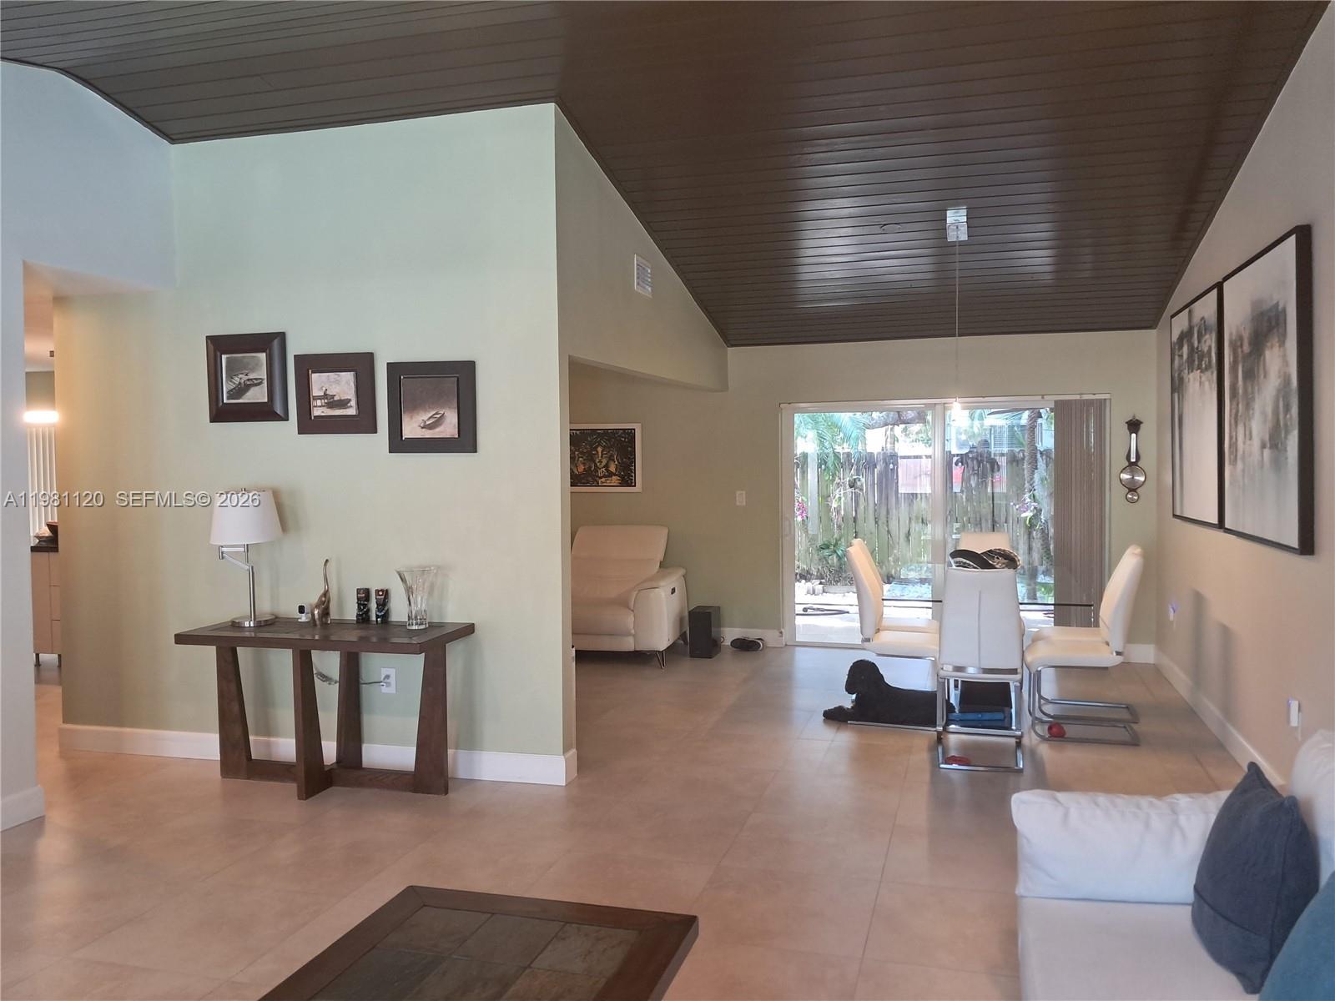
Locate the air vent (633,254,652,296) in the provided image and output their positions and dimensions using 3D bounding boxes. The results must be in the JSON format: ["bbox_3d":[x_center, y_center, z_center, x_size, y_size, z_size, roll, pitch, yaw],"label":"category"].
[{"bbox_3d":[-0.148,-1.338,6.256,0.025,0.200,0.350,0,2,16],"label":"air vent"}]

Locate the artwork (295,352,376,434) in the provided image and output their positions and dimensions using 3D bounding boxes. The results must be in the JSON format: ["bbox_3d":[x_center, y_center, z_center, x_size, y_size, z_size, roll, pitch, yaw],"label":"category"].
[{"bbox_3d":[-1.631,-0.522,5.116,0.439,0.395,0.025,0,2,15],"label":"artwork"}]

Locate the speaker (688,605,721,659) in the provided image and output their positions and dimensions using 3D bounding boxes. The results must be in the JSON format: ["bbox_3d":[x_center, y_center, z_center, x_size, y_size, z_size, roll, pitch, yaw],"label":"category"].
[{"bbox_3d":[0.291,1.037,8.172,0.178,0.360,0.260,0,2,16],"label":"speaker"}]

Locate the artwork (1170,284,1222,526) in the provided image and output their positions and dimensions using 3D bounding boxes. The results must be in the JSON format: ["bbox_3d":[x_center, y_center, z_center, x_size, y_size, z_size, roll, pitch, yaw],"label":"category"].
[{"bbox_3d":[3.183,-0.535,6.249,0.055,1.325,1.350,0,2,16],"label":"artwork"}]

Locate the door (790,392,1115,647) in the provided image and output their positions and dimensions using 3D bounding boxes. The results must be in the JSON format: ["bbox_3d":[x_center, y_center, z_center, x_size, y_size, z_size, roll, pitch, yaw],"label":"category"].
[{"bbox_3d":[2.109,0.209,8.092,2.434,1.967,0.120,0,2,16],"label":"door"}]

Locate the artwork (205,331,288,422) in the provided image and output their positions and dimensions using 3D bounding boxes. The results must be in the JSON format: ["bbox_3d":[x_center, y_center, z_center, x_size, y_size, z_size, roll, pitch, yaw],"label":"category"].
[{"bbox_3d":[-2.122,-0.615,5.242,0.457,0.441,0.035,0,2,15],"label":"artwork"}]

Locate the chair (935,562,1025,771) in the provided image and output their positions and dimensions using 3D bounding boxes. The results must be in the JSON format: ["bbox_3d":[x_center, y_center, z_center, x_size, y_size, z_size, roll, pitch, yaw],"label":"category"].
[{"bbox_3d":[1.586,0.808,5.274,0.417,0.979,0.596,0,2,16],"label":"chair"}]

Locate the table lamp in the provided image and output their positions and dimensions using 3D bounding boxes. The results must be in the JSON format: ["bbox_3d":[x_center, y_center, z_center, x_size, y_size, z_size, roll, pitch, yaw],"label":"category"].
[{"bbox_3d":[-2.082,0.280,5.146,0.360,0.668,0.360,0,2,16],"label":"table lamp"}]

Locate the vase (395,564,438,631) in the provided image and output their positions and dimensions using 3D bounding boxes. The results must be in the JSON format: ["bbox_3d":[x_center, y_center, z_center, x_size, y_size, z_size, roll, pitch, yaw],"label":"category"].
[{"bbox_3d":[-1.185,0.459,4.936,0.195,0.295,0.195,0,2,16],"label":"vase"}]

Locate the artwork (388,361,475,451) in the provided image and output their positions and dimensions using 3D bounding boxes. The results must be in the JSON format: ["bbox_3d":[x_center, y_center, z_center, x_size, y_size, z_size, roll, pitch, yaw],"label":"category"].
[{"bbox_3d":[-1.147,-0.451,5.049,0.464,0.441,0.030,0,2,16],"label":"artwork"}]

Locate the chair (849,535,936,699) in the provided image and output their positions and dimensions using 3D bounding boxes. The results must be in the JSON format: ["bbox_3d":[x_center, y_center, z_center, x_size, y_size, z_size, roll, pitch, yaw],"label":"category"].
[{"bbox_3d":[1.351,0.761,6.104,0.570,1.020,0.440,0,2,21],"label":"chair"}]

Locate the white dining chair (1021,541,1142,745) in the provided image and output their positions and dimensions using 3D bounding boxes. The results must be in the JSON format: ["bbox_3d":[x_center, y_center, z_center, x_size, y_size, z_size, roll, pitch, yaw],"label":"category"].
[{"bbox_3d":[2.253,0.778,5.687,0.596,0.993,0.417,0,2,16],"label":"white dining chair"}]

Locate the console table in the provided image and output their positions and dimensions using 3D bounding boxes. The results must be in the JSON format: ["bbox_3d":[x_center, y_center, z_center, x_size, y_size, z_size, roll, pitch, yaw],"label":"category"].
[{"bbox_3d":[-1.602,0.991,4.961,1.264,0.757,0.534,0,2,16],"label":"console table"}]

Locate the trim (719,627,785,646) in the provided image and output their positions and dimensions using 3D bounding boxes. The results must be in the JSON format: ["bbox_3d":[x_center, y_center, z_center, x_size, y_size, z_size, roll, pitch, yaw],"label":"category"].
[{"bbox_3d":[0.682,1.125,8.521,0.566,0.143,0.020,0,2,16],"label":"trim"}]

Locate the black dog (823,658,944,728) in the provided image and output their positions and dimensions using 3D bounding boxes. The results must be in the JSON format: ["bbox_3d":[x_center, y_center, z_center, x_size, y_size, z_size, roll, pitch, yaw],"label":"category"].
[{"bbox_3d":[1.298,1.097,6.064,0.755,0.354,0.298,0,2,16],"label":"black dog"}]

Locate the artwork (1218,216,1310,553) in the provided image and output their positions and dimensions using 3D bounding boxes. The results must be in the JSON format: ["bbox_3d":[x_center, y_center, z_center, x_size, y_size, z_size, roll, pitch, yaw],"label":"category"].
[{"bbox_3d":[2.714,-0.462,4.753,0.045,1.307,1.311,0,2,16],"label":"artwork"}]

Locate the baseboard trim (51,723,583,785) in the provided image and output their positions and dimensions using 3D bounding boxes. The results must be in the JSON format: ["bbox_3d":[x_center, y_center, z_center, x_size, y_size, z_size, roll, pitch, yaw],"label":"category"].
[{"bbox_3d":[-1.861,1.267,5.323,2.911,0.144,0.165,0,2,15],"label":"baseboard trim"}]

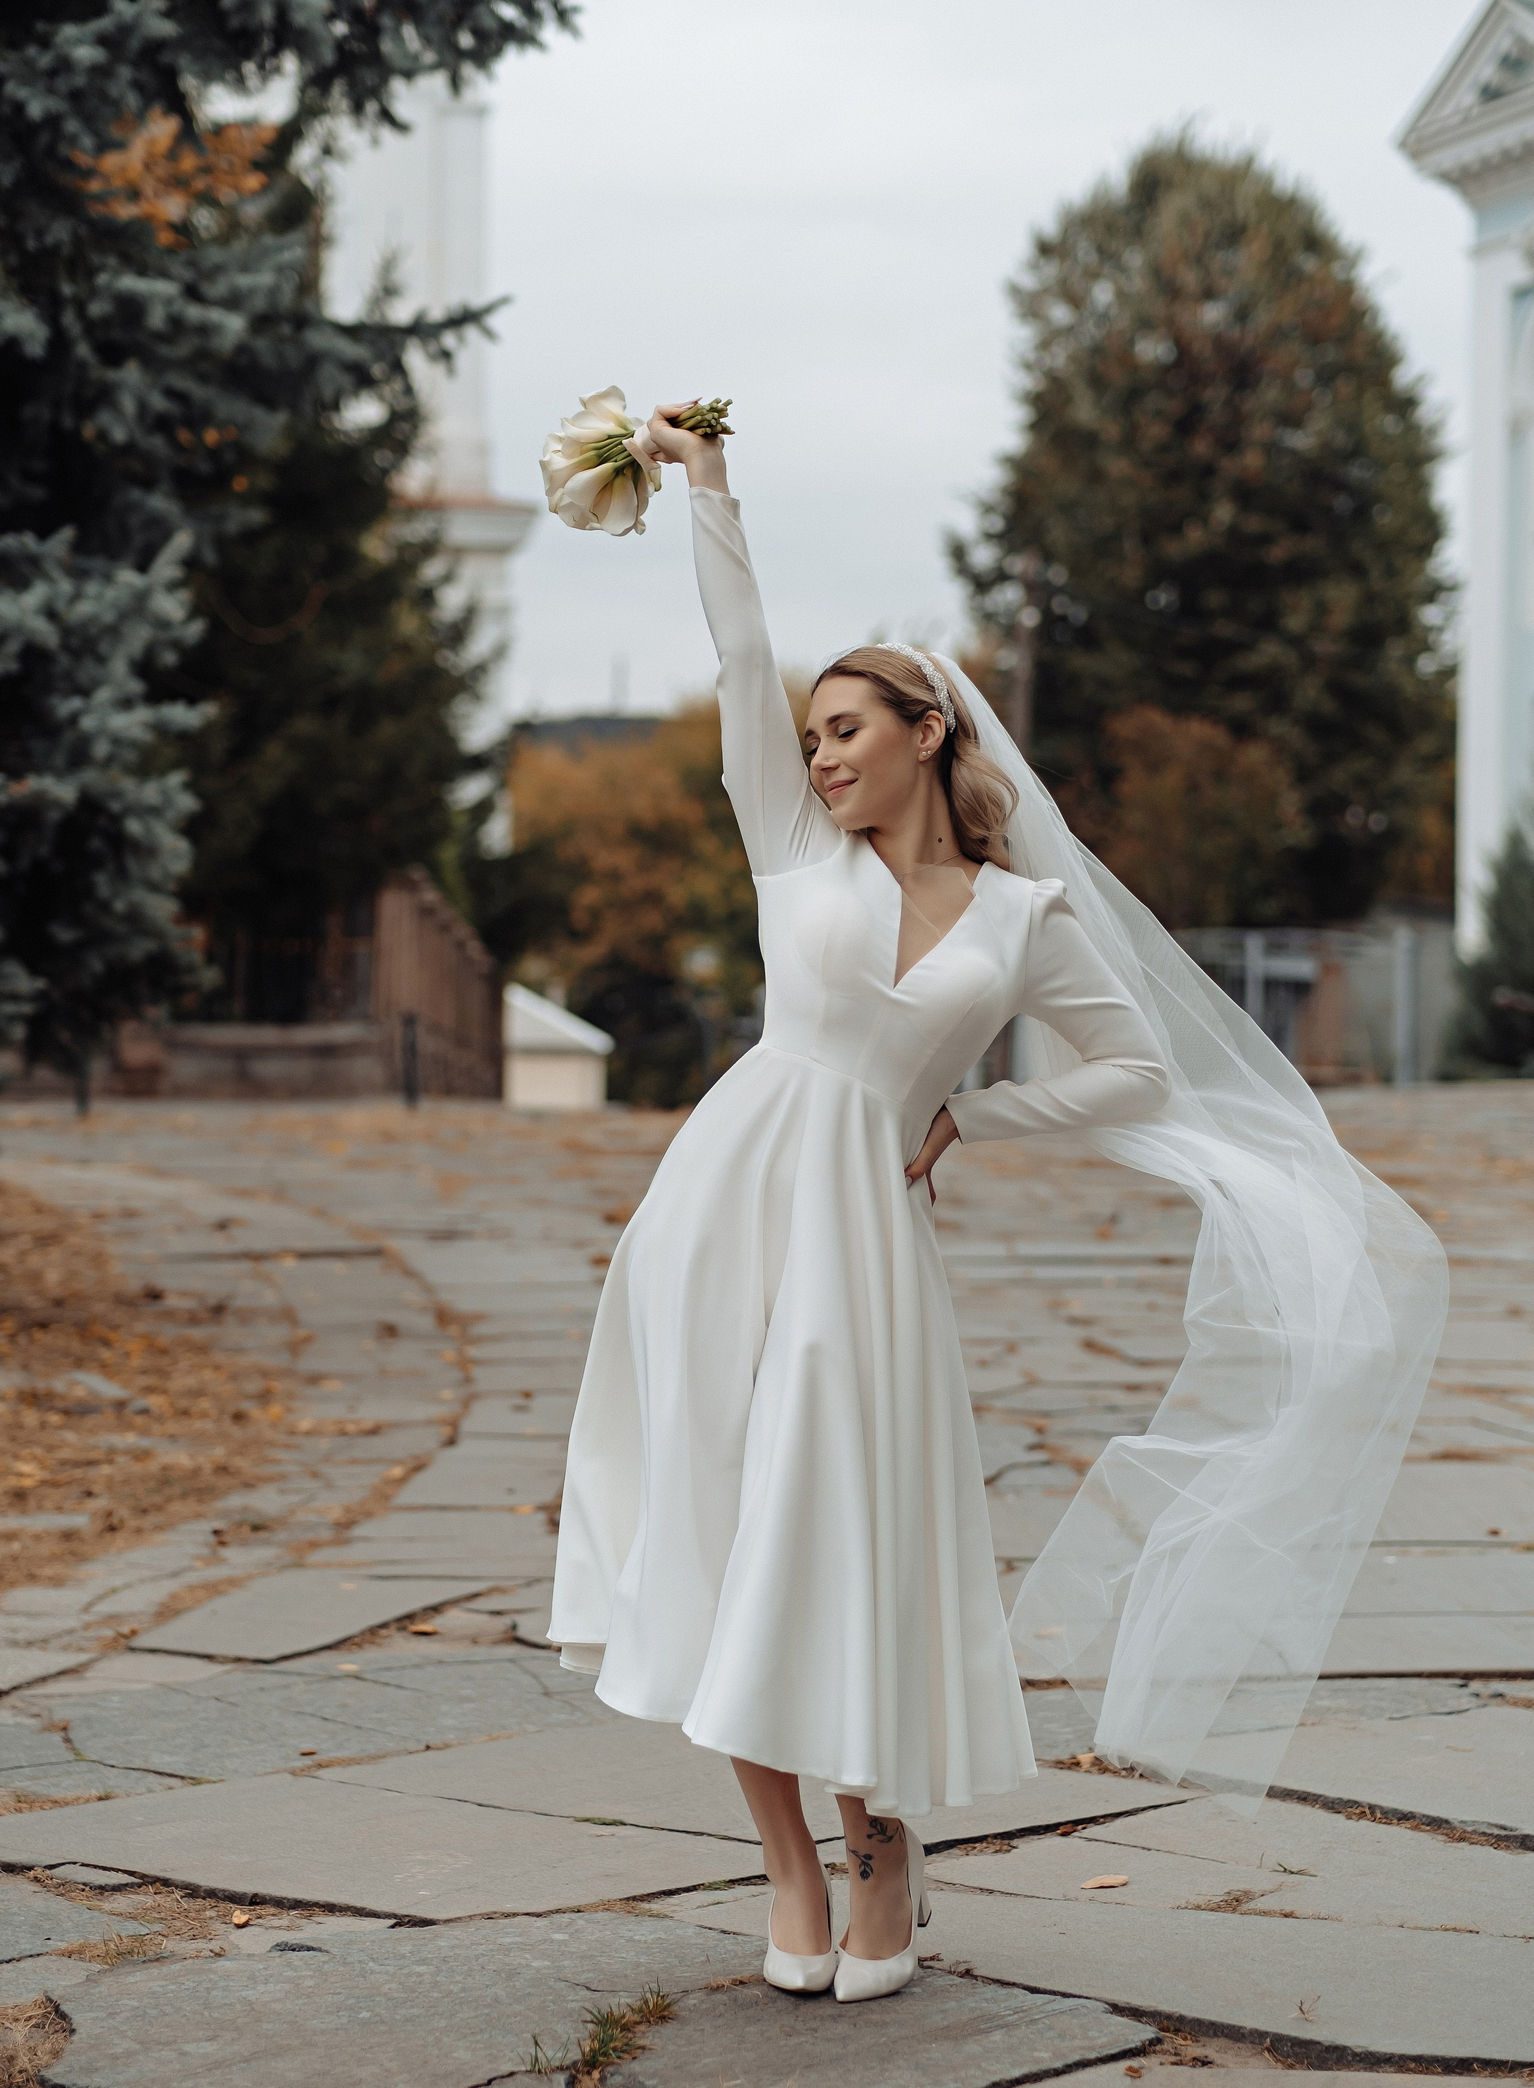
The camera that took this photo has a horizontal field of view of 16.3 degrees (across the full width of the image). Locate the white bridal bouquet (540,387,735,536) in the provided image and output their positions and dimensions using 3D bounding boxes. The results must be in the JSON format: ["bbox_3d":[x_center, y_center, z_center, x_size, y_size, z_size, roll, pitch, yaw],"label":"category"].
[{"bbox_3d":[-0.161,-0.749,6.880,0.260,0.190,0.190,-21,-8,22],"label":"white bridal bouquet"}]

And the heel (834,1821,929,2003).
[{"bbox_3d":[0.145,1.116,6.900,0.085,0.145,0.240,0,11,19],"label":"heel"}]

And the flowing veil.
[{"bbox_3d":[0.560,0.240,7.080,0.670,1.500,0.550,0,1,0],"label":"flowing veil"}]

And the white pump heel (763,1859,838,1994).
[{"bbox_3d":[0.044,1.133,6.900,0.085,0.140,0.240,0,4,0],"label":"white pump heel"}]

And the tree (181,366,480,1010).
[{"bbox_3d":[-2.740,-2.260,33.000,2.300,4.900,2.300,0,1,0],"label":"tree"}]

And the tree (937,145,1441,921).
[{"bbox_3d":[3.400,-3.480,42.000,3.950,7.300,3.900,0,1,0],"label":"tree"}]

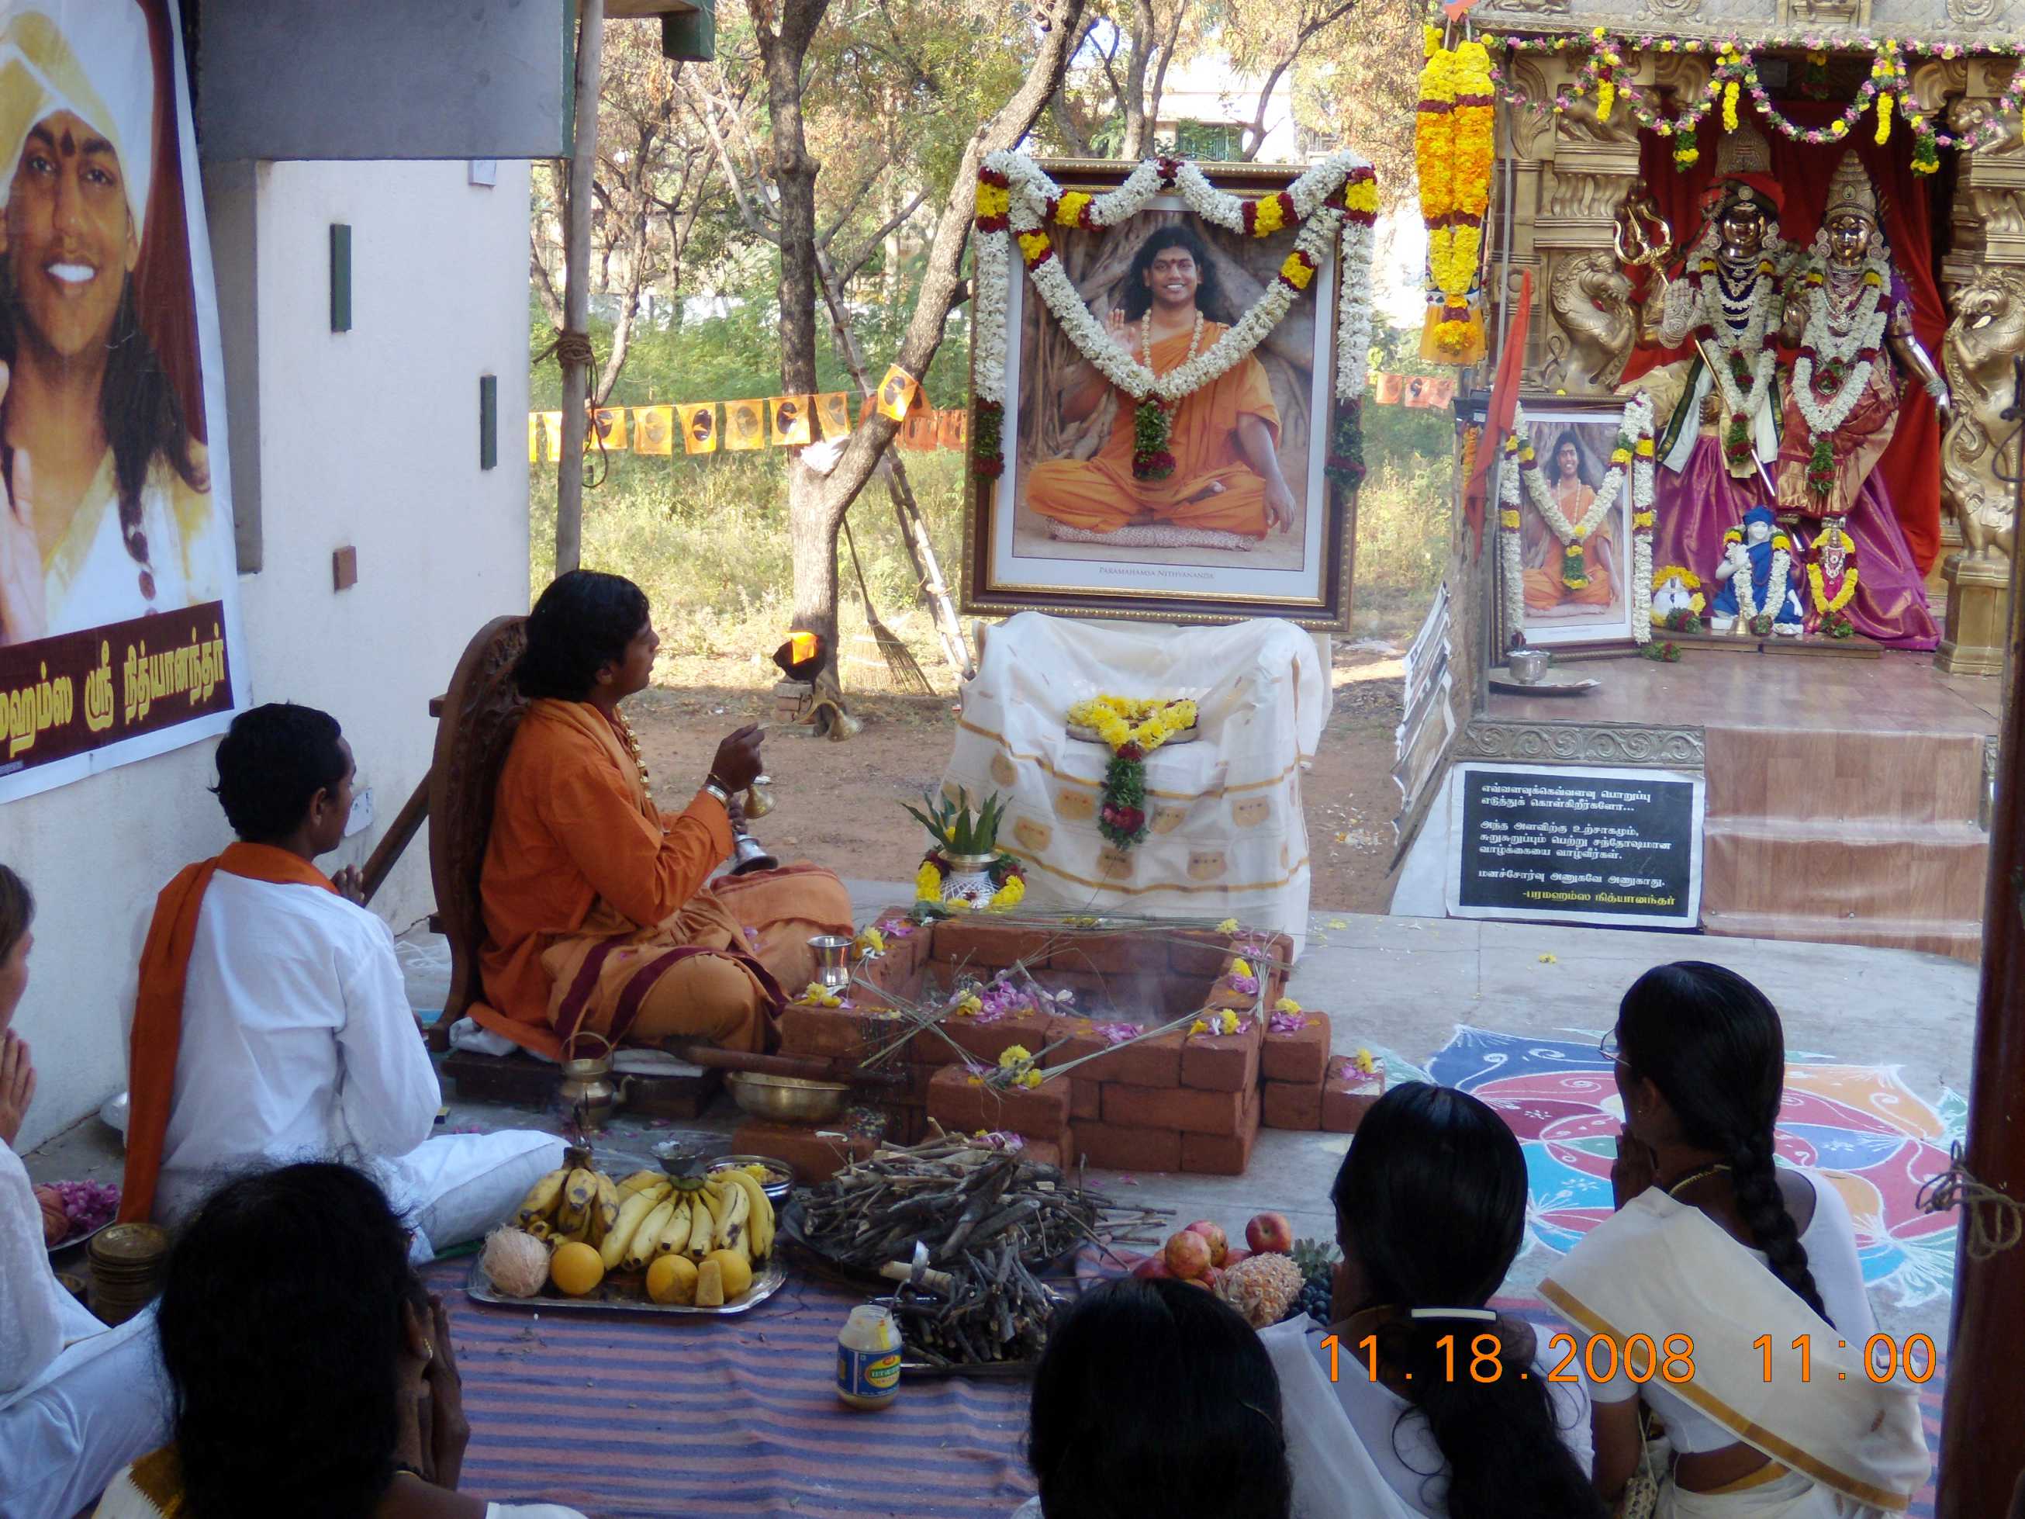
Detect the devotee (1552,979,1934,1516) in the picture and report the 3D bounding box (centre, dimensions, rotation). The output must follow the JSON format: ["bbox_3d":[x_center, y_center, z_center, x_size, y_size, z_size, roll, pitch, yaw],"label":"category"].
[{"bbox_3d":[0.707,0.544,2.635,0.550,0.710,0.560,-4,12,-28],"label":"devotee"}]

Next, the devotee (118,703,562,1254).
[{"bbox_3d":[-1.007,0.290,3.643,0.630,0.770,0.550,5,11,20],"label":"devotee"}]

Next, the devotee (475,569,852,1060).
[{"bbox_3d":[-0.647,0.065,4.434,0.650,0.820,0.670,3,10,9],"label":"devotee"}]

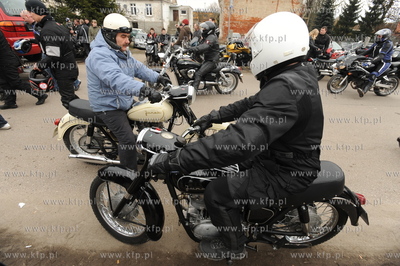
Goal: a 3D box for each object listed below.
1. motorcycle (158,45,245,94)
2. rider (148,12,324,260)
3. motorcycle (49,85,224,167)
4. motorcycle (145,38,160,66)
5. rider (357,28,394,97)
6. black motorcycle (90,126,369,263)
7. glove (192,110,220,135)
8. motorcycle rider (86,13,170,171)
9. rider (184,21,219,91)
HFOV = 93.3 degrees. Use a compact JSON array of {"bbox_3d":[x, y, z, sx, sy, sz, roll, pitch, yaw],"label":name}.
[{"bbox_3d":[-0.054,-1.609,4.868,2.400,1.160,0.880,2,30,-1],"label":"motorcycle"},{"bbox_3d":[0.261,0.193,1.280,1.100,1.640,0.780,3,30,1],"label":"rider"},{"bbox_3d":[-0.691,-0.074,2.288,2.140,1.020,0.740,0,30,-4],"label":"motorcycle"},{"bbox_3d":[-2.080,-3.665,8.333,0.700,1.100,1.800,0,30,-5],"label":"motorcycle"},{"bbox_3d":[4.661,-1.830,5.075,0.980,1.680,0.750,3,30,0],"label":"rider"},{"bbox_3d":[0.195,0.477,1.422,2.140,1.000,0.740,3,30,0],"label":"black motorcycle"},{"bbox_3d":[0.049,-0.072,1.503,0.220,0.120,0.120,-15,22,26],"label":"glove"},{"bbox_3d":[-0.804,-0.355,2.125,0.920,1.660,0.750,0,30,-4],"label":"motorcycle rider"},{"bbox_3d":[0.037,-1.848,4.728,0.900,1.600,0.750,2,30,-1],"label":"rider"}]

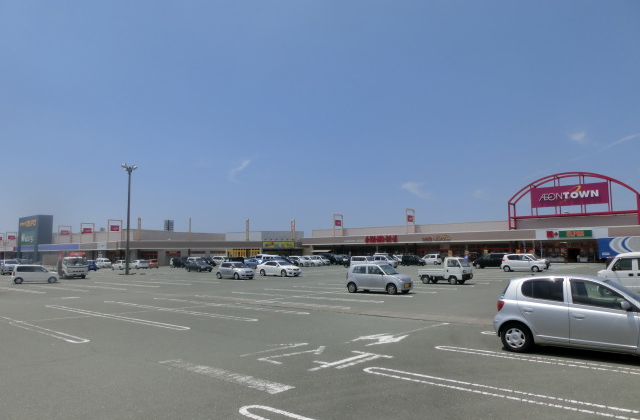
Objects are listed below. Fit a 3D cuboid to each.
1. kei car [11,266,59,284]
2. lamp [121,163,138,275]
[{"bbox_3d":[-24.569,5.577,38.487,3.395,1.570,1.475,3,-7,-37],"label":"kei car"},{"bbox_3d":[-21.589,1.110,50.174,1.750,12.300,1.700,1,-6,-23],"label":"lamp"}]

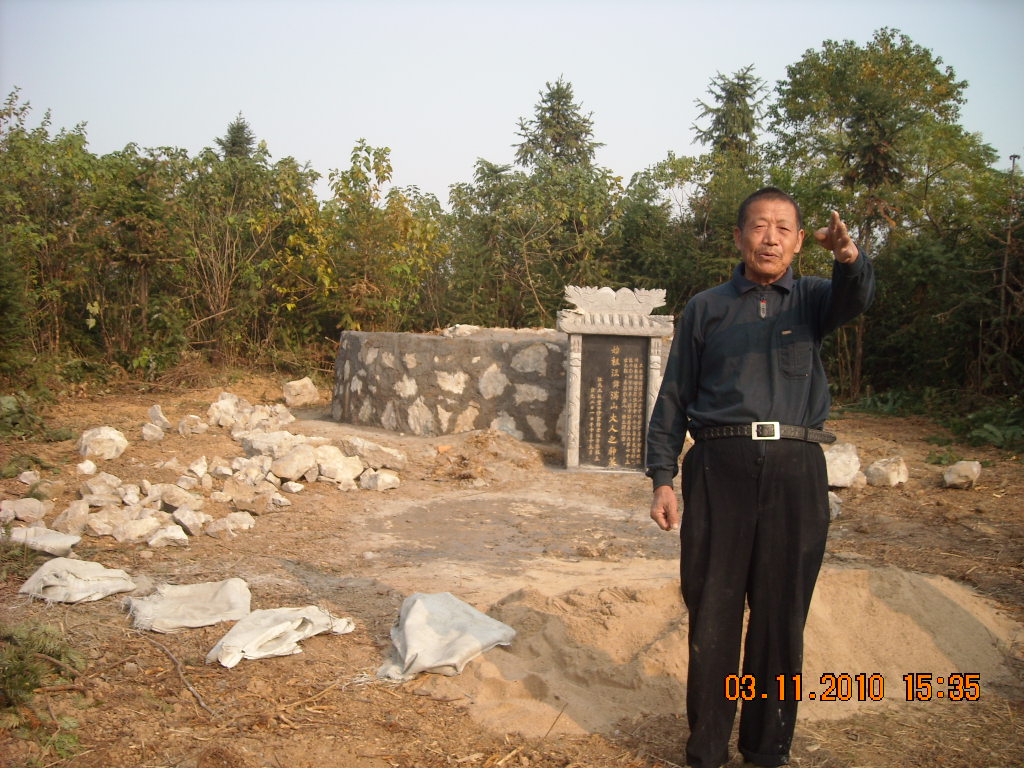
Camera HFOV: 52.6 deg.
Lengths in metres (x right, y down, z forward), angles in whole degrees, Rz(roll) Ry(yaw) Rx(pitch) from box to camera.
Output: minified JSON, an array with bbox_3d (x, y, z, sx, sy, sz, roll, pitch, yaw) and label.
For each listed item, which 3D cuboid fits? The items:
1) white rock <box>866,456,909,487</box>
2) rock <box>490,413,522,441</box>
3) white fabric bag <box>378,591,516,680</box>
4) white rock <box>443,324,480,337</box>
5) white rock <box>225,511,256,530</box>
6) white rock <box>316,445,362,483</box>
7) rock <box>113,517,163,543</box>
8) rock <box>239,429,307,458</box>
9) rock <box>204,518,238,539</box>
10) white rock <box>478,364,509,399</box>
[{"bbox_3d":[2.567,0.596,7.080,0.280,0.190,0.220,3,7,20],"label":"white rock"},{"bbox_3d":[-0.040,0.317,7.750,0.235,0.205,0.160,2,7,9],"label":"rock"},{"bbox_3d":[-0.228,0.889,3.686,0.464,0.231,0.365,1,5,-3],"label":"white fabric bag"},{"bbox_3d":[-0.501,-0.532,10.278,0.370,0.113,0.272,1,5,-3],"label":"white rock"},{"bbox_3d":[-1.529,0.769,5.832,0.169,0.102,0.144,0,5,-15],"label":"white rock"},{"bbox_3d":[-1.126,0.516,6.724,0.303,0.238,0.227,1,7,0],"label":"white rock"},{"bbox_3d":[-1.893,0.735,5.237,0.232,0.116,0.174,1,7,0],"label":"rock"},{"bbox_3d":[-1.791,0.442,7.750,0.500,0.200,0.310,0,7,-13],"label":"rock"},{"bbox_3d":[-1.523,0.757,5.430,0.180,0.095,0.140,-1,7,-16],"label":"rock"},{"bbox_3d":[-0.139,-0.020,7.820,0.225,0.250,0.160,2,7,9],"label":"white rock"}]

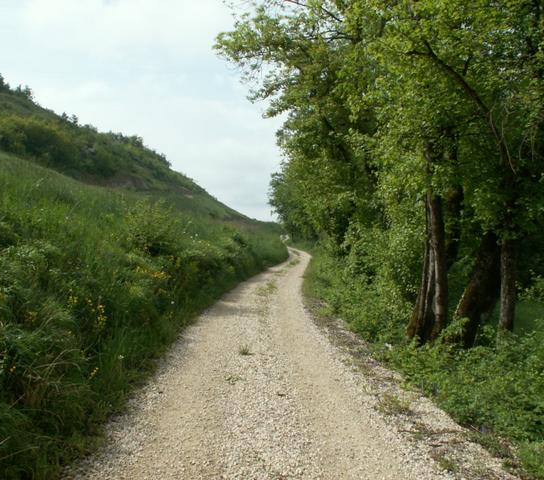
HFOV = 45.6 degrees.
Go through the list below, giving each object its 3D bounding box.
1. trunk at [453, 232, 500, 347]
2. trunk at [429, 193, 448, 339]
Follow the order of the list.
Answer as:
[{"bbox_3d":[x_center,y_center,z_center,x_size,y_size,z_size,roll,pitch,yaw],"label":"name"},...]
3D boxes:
[{"bbox_3d":[3.260,0.800,10.200,0.500,1.850,0.450,14,0,0],"label":"trunk"},{"bbox_3d":[2.580,0.400,10.000,0.290,2.280,0.290,0,0,0],"label":"trunk"}]

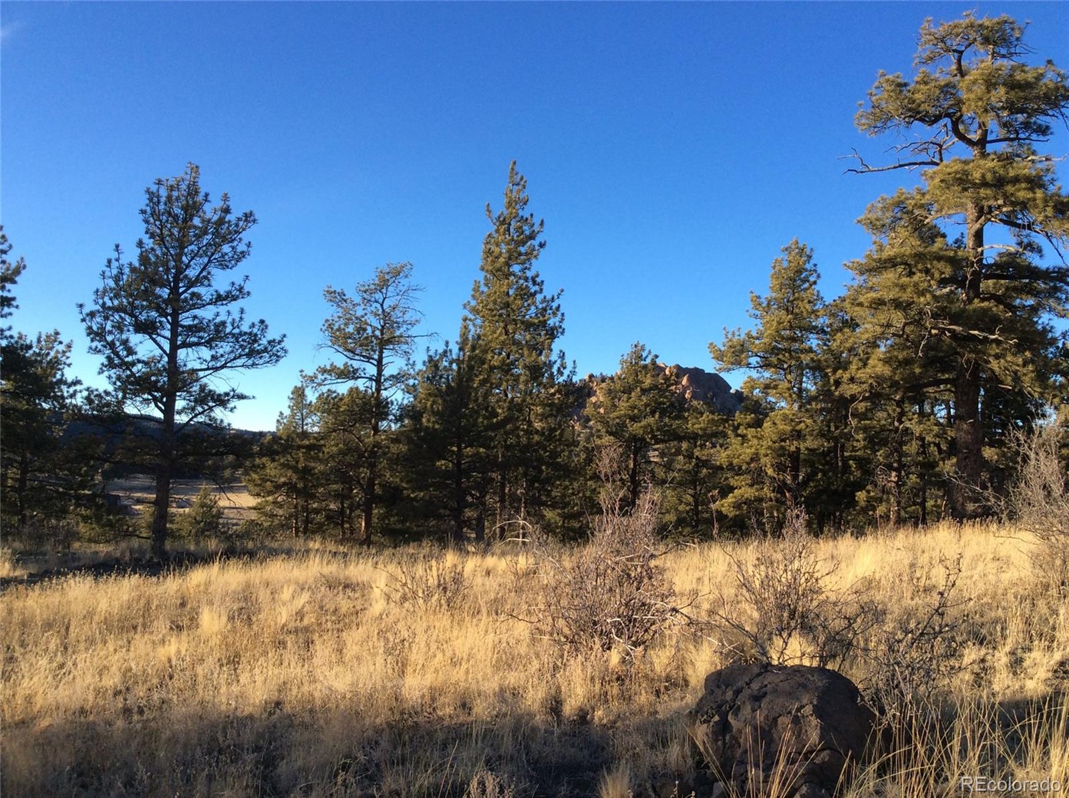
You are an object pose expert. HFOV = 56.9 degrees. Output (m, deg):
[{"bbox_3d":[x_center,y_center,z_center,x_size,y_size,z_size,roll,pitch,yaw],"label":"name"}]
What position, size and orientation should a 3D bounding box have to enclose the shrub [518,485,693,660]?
[{"bbox_3d":[0.547,1.338,7.600,1.300,1.350,1.170,1,-3,0],"label":"shrub"}]

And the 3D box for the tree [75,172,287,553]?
[{"bbox_3d":[-6.230,-0.667,17.500,3.540,6.950,3.360,1,-3,0],"label":"tree"}]

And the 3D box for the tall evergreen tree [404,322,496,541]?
[{"bbox_3d":[-1.924,0.743,22.500,2.050,4.940,2.050,1,-3,0],"label":"tall evergreen tree"}]

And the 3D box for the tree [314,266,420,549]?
[{"bbox_3d":[-3.735,0.065,22.000,2.380,6.210,2.380,1,-3,0],"label":"tree"}]

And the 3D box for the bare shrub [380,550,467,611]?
[{"bbox_3d":[-1.113,1.846,10.000,0.890,0.640,0.800,1,-3,0],"label":"bare shrub"}]

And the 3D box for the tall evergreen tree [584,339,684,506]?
[{"bbox_3d":[2.766,1.006,27.000,2.590,5.020,2.590,1,-3,0],"label":"tall evergreen tree"}]

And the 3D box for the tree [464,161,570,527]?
[{"bbox_3d":[-0.460,-1.369,26.500,2.740,9.950,2.740,1,-3,0],"label":"tree"}]

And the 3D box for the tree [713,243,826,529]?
[{"bbox_3d":[5.958,-0.370,25.000,2.920,7.230,2.920,1,-3,0],"label":"tree"}]

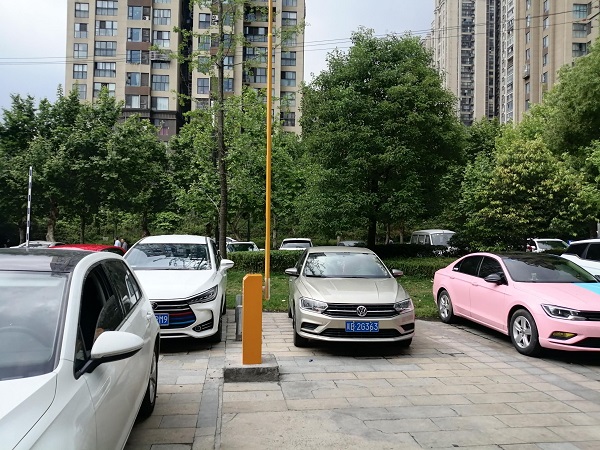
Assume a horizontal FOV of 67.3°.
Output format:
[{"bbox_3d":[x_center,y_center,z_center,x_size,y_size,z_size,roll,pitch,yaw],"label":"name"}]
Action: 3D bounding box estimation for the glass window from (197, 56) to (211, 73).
[{"bbox_3d":[-12.951,-21.652,60.800,1.700,2.100,0.200,1,-1,-3],"label":"glass window"}]

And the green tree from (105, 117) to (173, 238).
[{"bbox_3d":[-8.874,-1.837,25.102,3.900,8.000,3.900,1,-1,0],"label":"green tree"}]

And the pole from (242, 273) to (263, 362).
[{"bbox_3d":[-0.560,1.104,5.373,0.215,1.030,0.280,1,-1,-8],"label":"pole"}]

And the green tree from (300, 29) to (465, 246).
[{"bbox_3d":[3.799,-3.371,20.643,7.300,11.200,7.200,1,-1,0],"label":"green tree"}]

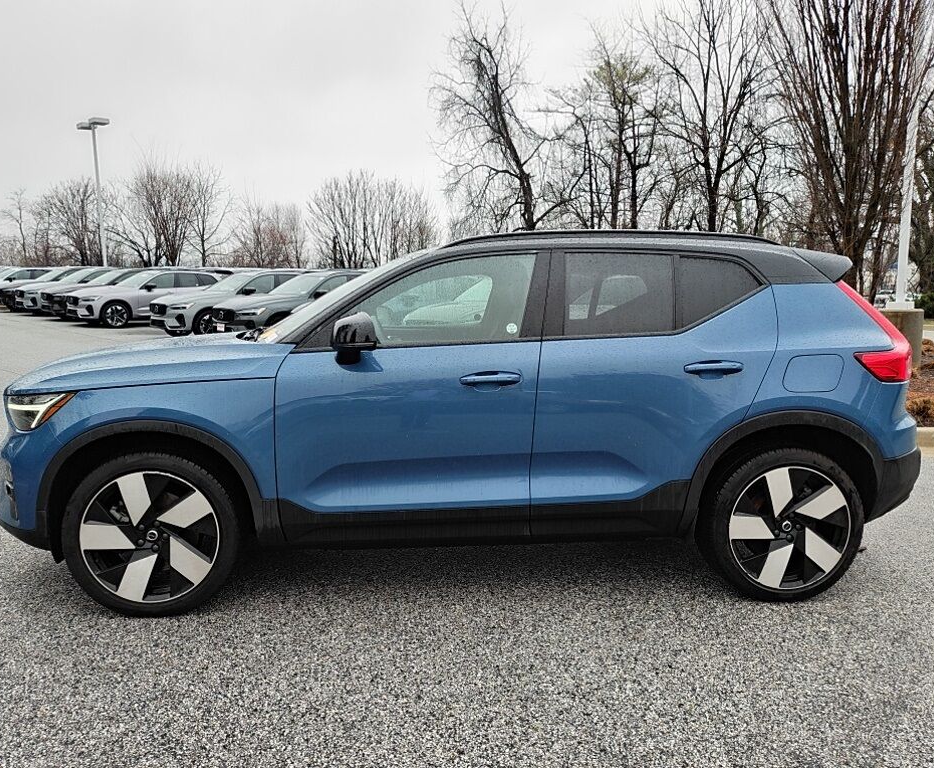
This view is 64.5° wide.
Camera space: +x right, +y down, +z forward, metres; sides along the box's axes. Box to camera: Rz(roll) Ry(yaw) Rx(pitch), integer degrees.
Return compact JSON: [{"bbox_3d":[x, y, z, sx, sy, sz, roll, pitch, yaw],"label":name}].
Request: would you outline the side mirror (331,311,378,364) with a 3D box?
[{"bbox_3d":[-0.442,-0.182,2.934,0.170,0.205,0.200,0,8,-4],"label":"side mirror"}]

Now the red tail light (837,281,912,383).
[{"bbox_3d":[1.810,-0.229,3.252,0.350,0.455,0.250,0,7,-4],"label":"red tail light"}]

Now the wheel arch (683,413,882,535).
[{"bbox_3d":[1.354,0.363,3.195,0.910,0.530,0.160,0,7,-4],"label":"wheel arch"}]

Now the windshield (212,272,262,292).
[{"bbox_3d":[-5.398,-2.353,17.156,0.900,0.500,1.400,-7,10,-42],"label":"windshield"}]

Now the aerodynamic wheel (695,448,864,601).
[{"bbox_3d":[1.398,0.610,3.328,0.715,0.715,0.250,0,7,-4],"label":"aerodynamic wheel"}]

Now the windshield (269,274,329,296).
[{"bbox_3d":[-3.696,-2.126,15.946,1.420,0.140,1.000,8,43,42],"label":"windshield"}]

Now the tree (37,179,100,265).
[{"bbox_3d":[-26.115,-9.318,48.523,4.130,8.080,3.930,-4,8,-28],"label":"tree"}]

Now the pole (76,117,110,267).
[{"bbox_3d":[-16.505,-7.543,33.270,1.800,8.595,0.650,4,9,31],"label":"pole"}]

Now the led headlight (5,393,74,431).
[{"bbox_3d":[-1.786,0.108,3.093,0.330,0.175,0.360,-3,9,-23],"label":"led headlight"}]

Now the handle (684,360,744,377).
[{"bbox_3d":[1.019,-0.066,3.070,0.254,0.067,0.065,0,7,-4],"label":"handle"}]

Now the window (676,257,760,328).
[{"bbox_3d":[1.089,-0.393,3.208,0.370,0.325,0.050,0,-15,-4],"label":"window"}]

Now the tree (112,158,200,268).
[{"bbox_3d":[-18.132,-8.775,43.044,5.360,8.430,5.090,-3,8,-22],"label":"tree"}]

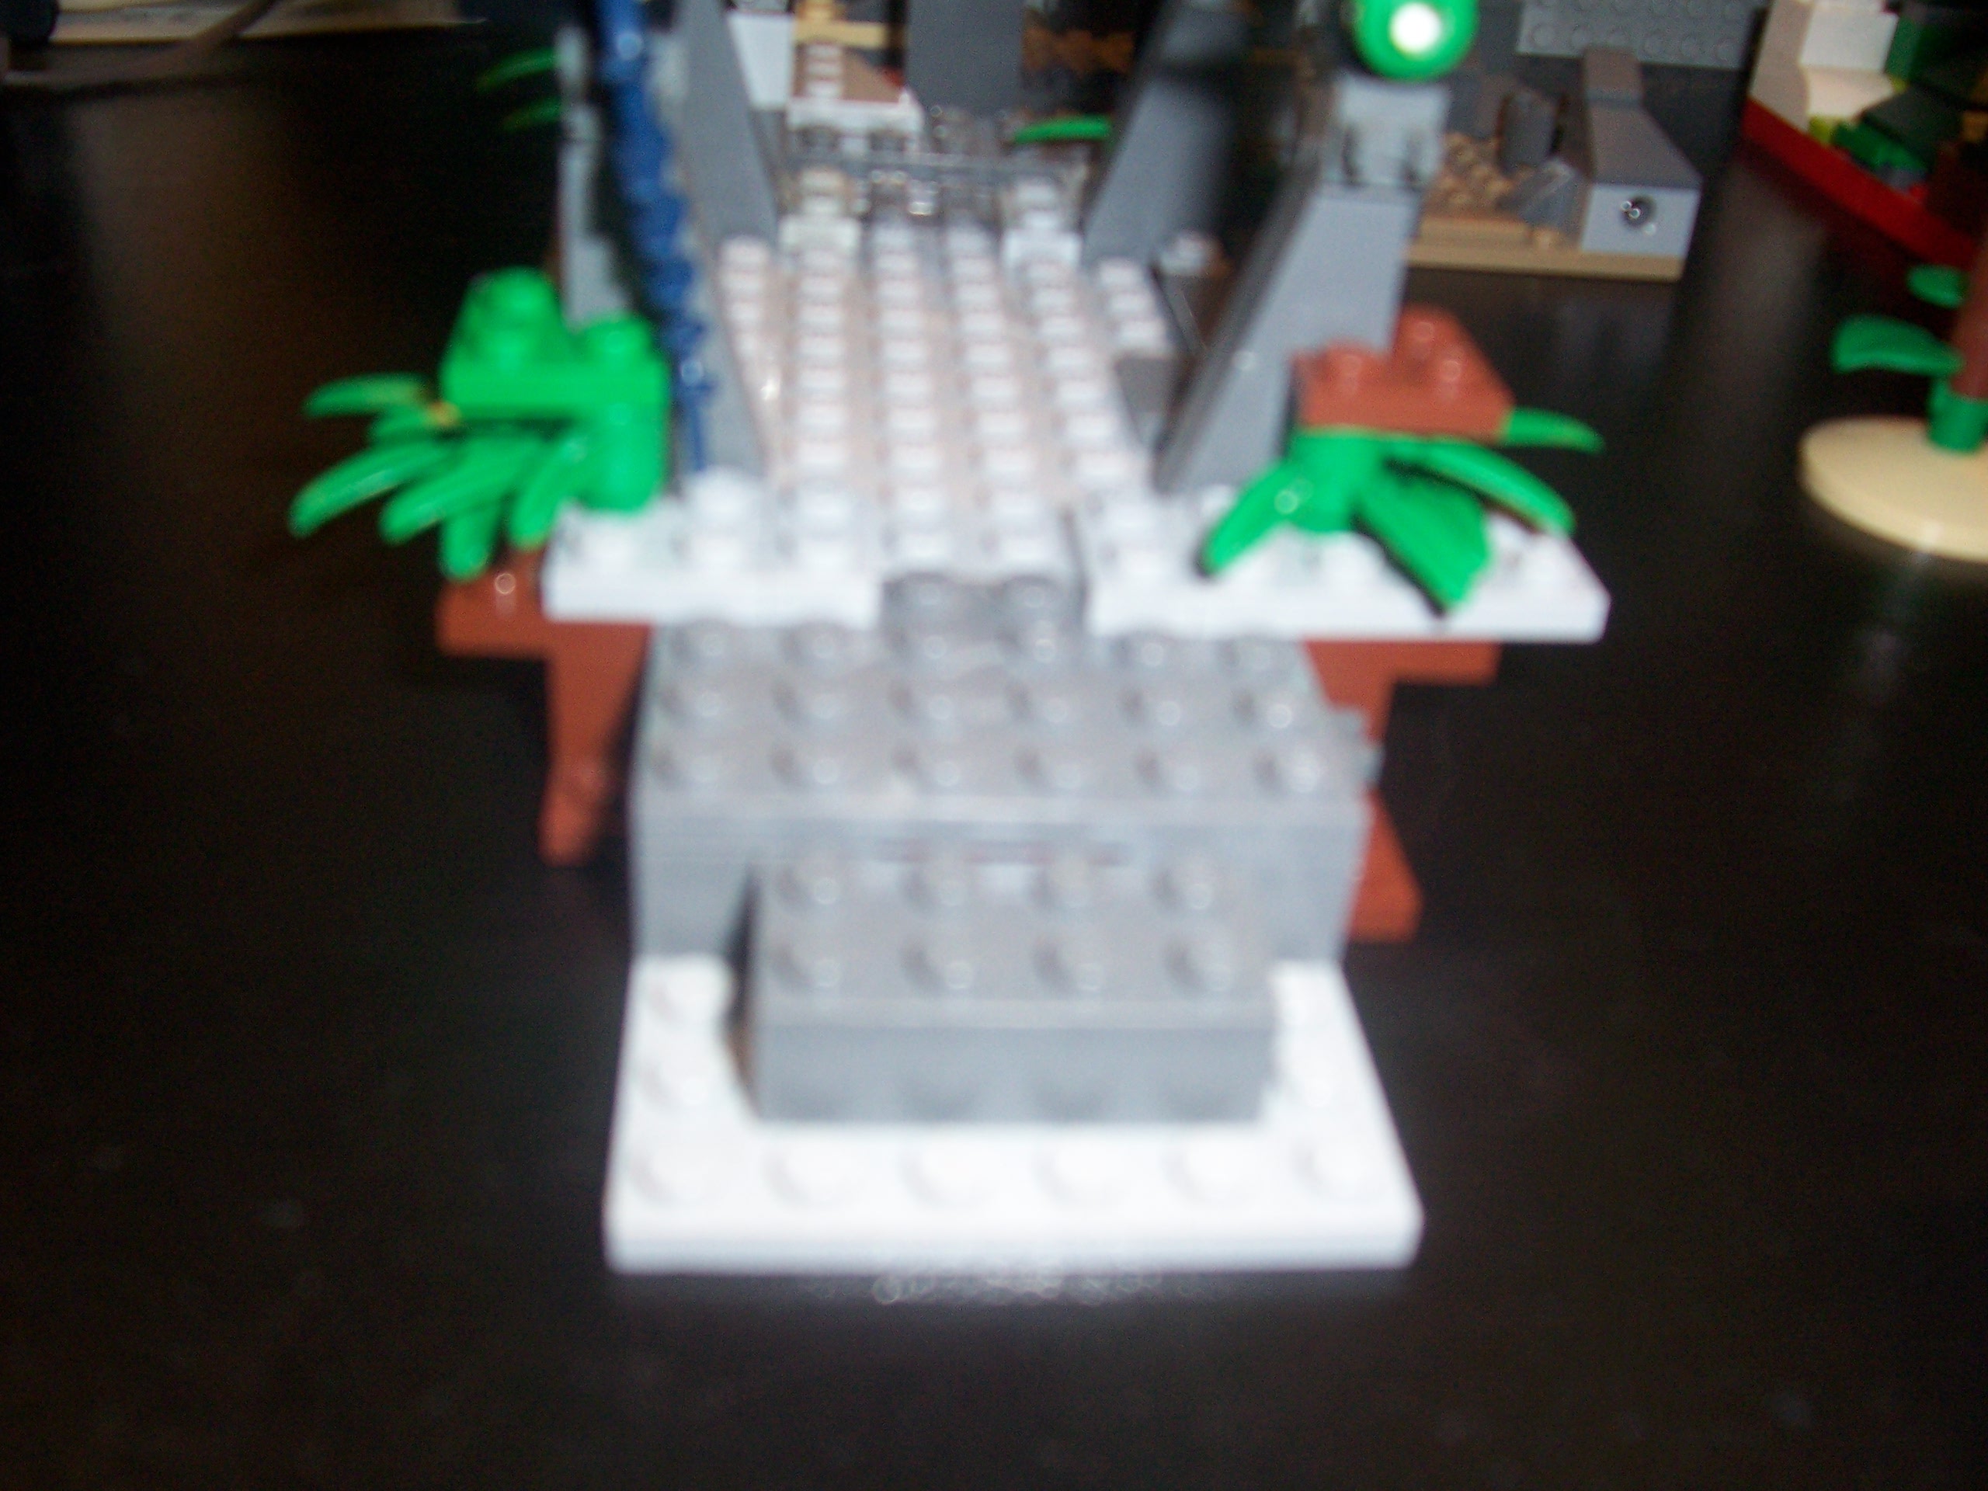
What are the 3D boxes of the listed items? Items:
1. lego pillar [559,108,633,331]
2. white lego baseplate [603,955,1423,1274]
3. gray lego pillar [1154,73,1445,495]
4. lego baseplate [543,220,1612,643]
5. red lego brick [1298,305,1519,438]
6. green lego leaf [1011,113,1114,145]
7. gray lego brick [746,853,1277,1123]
[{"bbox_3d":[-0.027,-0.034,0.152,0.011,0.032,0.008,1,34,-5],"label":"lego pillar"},{"bbox_3d":[0.000,0.019,0.131,0.048,0.005,0.039,1,34,-5],"label":"white lego baseplate"},{"bbox_3d":[0.023,-0.035,0.155,0.016,0.038,0.008,1,34,-5],"label":"gray lego pillar"},{"bbox_3d":[0.004,-0.034,0.183,0.080,0.008,0.088,1,34,-5],"label":"lego baseplate"},{"bbox_3d":[0.031,-0.030,0.154,0.016,0.005,0.016,1,34,-5],"label":"red lego brick"},{"bbox_3d":[0.009,-0.067,0.215,0.015,0.004,0.009,1,34,-5],"label":"green lego leaf"},{"bbox_3d":[0.001,0.015,0.125,0.032,0.011,0.016,1,34,-5],"label":"gray lego brick"}]

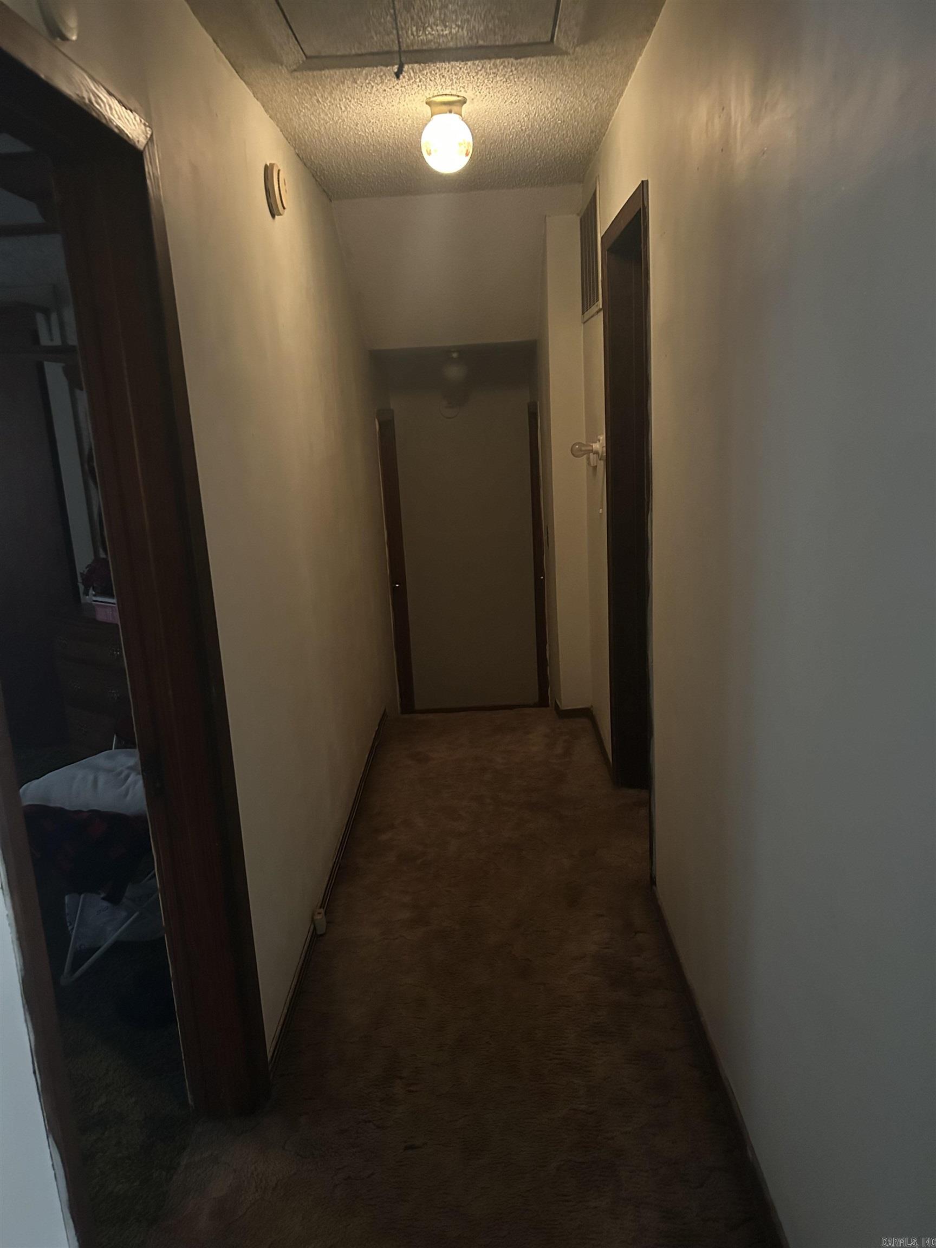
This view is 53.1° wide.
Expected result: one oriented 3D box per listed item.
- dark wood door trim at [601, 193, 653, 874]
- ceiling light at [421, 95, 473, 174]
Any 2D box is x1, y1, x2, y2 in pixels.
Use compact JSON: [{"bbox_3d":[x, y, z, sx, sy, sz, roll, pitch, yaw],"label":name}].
[{"bbox_3d":[0.600,-0.284,3.209,0.120,2.110,0.860,-3,13,2],"label":"dark wood door trim"},{"bbox_3d":[-0.063,-1.457,2.800,0.154,0.200,0.154,-3,13,2],"label":"ceiling light"}]

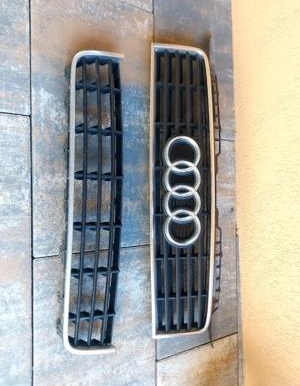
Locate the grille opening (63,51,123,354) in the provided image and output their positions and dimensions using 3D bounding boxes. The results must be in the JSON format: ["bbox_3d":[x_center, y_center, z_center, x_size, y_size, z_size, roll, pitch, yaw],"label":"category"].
[{"bbox_3d":[-0.122,0.015,0.634,0.112,0.070,0.648,2,87,-21],"label":"grille opening"}]

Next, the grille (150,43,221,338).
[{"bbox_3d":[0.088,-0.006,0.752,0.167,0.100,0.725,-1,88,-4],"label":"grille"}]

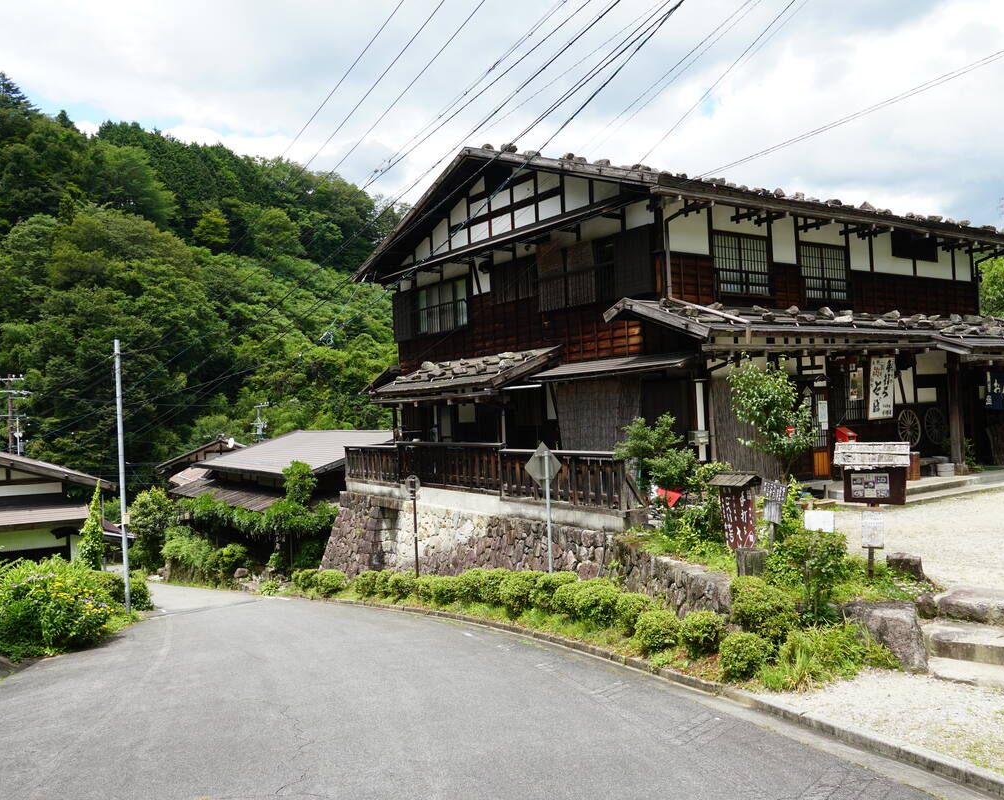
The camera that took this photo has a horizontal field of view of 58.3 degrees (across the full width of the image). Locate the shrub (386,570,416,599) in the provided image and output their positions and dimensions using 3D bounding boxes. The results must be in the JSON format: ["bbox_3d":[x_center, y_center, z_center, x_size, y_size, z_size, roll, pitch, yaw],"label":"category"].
[{"bbox_3d":[-1.619,2.973,14.500,0.500,0.460,0.500,-2,-1,-7],"label":"shrub"}]

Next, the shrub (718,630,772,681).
[{"bbox_3d":[1.975,2.073,7.300,0.440,0.410,0.440,-3,-1,14],"label":"shrub"}]

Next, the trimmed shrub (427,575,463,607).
[{"bbox_3d":[-1.010,3.345,15.800,0.640,0.560,0.640,-2,-1,-4],"label":"trimmed shrub"}]

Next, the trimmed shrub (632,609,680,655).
[{"bbox_3d":[1.631,2.454,9.500,0.520,0.500,0.520,-3,-1,9],"label":"trimmed shrub"}]

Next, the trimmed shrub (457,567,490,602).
[{"bbox_3d":[-0.412,2.680,13.000,0.520,0.500,0.520,-2,-1,-2],"label":"trimmed shrub"}]

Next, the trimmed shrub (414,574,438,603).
[{"bbox_3d":[-1.368,3.414,16.300,0.540,0.520,0.540,-2,-1,-5],"label":"trimmed shrub"}]

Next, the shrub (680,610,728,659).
[{"bbox_3d":[1.805,2.111,8.100,0.440,0.430,0.440,-3,-1,12],"label":"shrub"}]

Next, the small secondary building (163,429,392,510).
[{"bbox_3d":[-5.937,3.480,34.055,9.600,4.670,13.000,-2,-1,-34],"label":"small secondary building"}]

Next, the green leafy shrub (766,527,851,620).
[{"bbox_3d":[2.861,1.620,8.400,0.750,0.840,0.720,-3,-1,18],"label":"green leafy shrub"}]

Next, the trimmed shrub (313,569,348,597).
[{"bbox_3d":[-3.716,3.955,19.500,0.770,0.600,0.750,-2,-1,-11],"label":"trimmed shrub"}]

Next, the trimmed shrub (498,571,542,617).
[{"bbox_3d":[0.232,2.430,11.300,0.560,0.560,0.560,-2,-1,1],"label":"trimmed shrub"}]

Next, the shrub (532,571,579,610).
[{"bbox_3d":[0.690,2.456,11.600,0.600,0.530,0.600,-2,-1,3],"label":"shrub"}]

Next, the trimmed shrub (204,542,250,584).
[{"bbox_3d":[-5.725,3.398,18.700,0.900,0.850,0.900,-2,-1,-17],"label":"trimmed shrub"}]

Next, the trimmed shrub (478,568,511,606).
[{"bbox_3d":[-0.123,3.084,14.800,0.580,0.600,0.580,-3,-1,-1],"label":"trimmed shrub"}]

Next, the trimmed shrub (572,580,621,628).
[{"bbox_3d":[1.210,2.565,11.400,0.630,0.580,0.630,-3,-1,5],"label":"trimmed shrub"}]

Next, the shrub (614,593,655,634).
[{"bbox_3d":[1.413,2.278,9.600,0.450,0.450,0.450,-3,-1,8],"label":"shrub"}]

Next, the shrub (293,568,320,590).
[{"bbox_3d":[-4.388,4.040,20.200,0.660,0.520,0.660,-2,-1,-13],"label":"shrub"}]

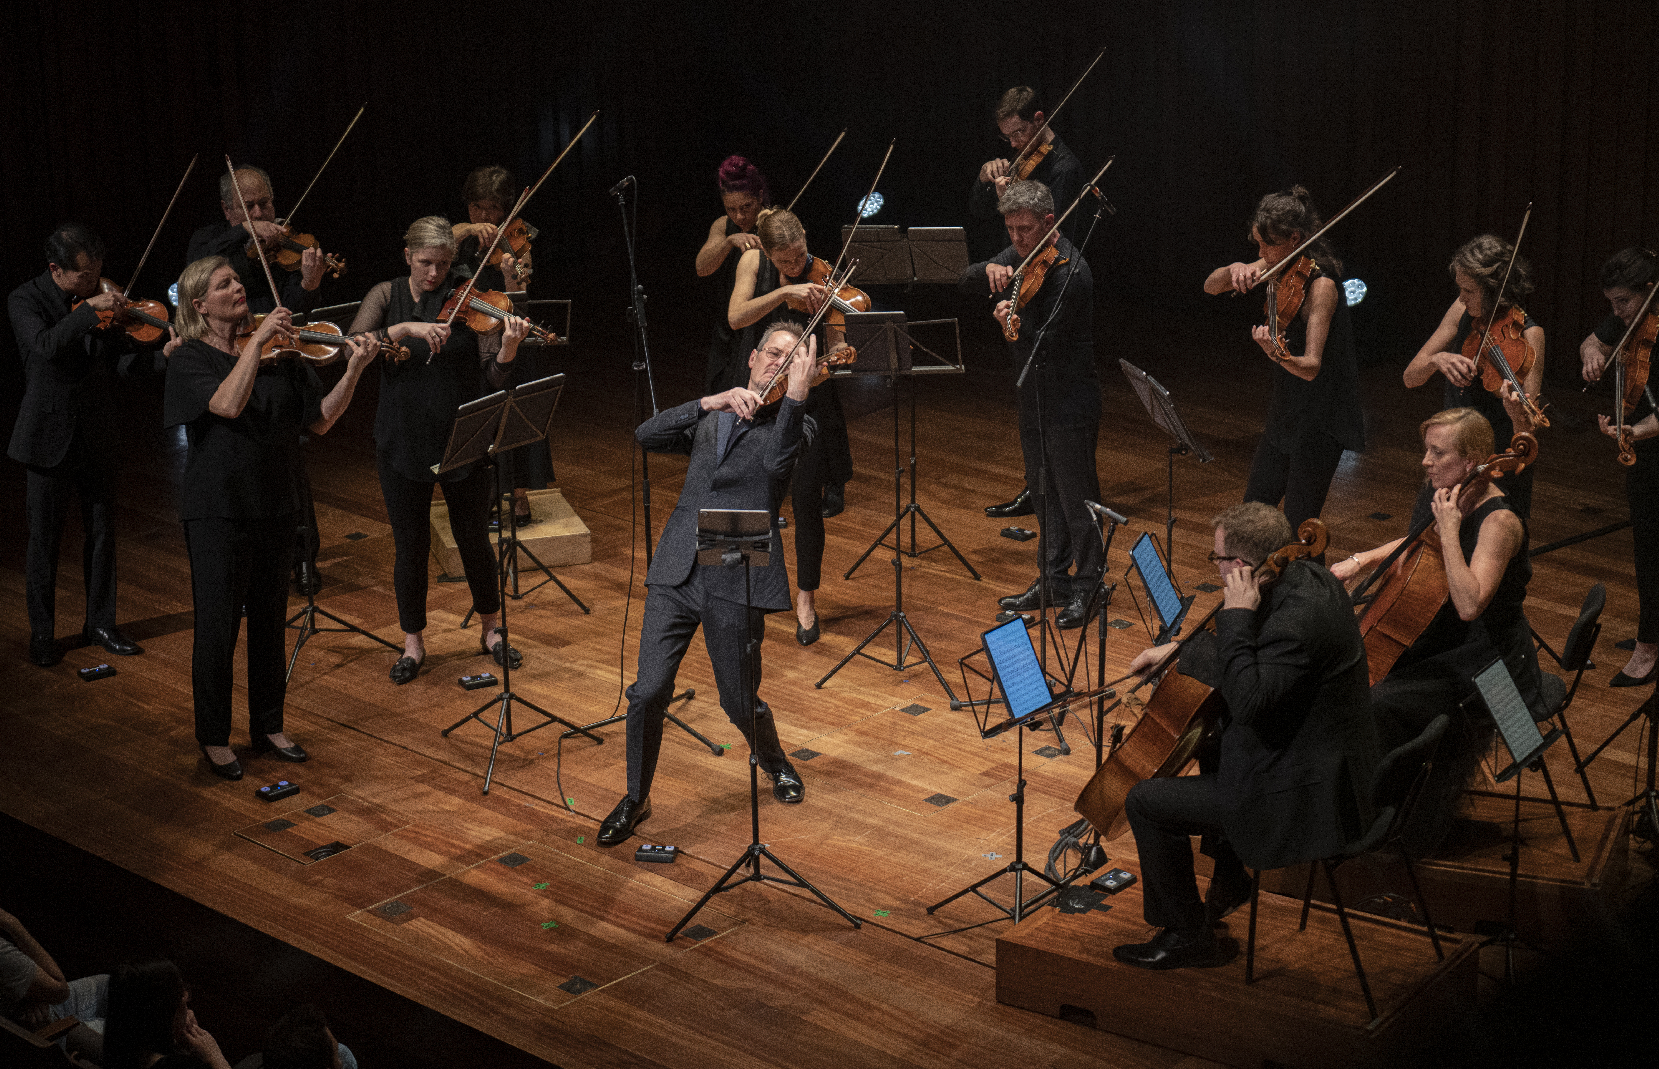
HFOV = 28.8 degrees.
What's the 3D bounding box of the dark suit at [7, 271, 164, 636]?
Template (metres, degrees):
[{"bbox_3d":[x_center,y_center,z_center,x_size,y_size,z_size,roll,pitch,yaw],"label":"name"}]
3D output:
[{"bbox_3d":[-2.896,-0.285,12.535,0.580,1.470,0.500,-15,22,-36],"label":"dark suit"}]

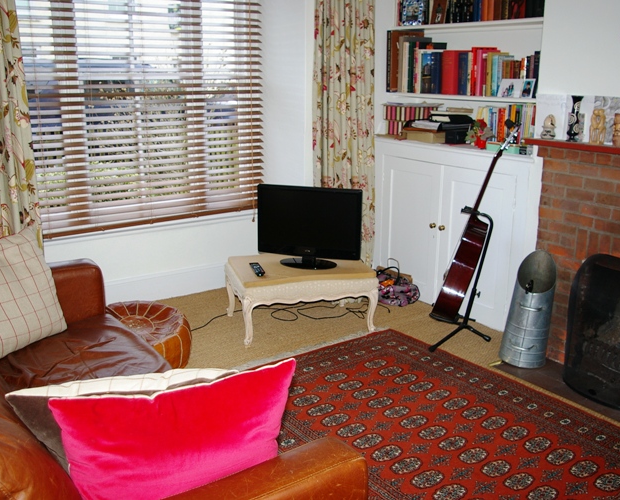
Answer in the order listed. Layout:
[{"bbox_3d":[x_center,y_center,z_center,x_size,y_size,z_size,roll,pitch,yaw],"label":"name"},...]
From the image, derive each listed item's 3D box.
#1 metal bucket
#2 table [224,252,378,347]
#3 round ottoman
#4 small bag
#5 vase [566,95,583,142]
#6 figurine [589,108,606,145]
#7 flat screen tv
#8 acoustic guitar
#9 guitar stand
[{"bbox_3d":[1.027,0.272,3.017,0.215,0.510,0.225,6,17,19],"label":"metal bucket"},{"bbox_3d":[-0.053,0.237,3.477,0.710,0.326,0.500,-4,16,-15],"label":"table"},{"bbox_3d":[-0.796,0.415,2.967,0.500,0.270,0.500,-5,16,-16],"label":"round ottoman"},{"bbox_3d":[0.519,0.195,3.803,0.200,0.220,0.280,-11,19,-34],"label":"small bag"},{"bbox_3d":[1.124,-0.555,2.745,0.060,0.190,0.055,12,20,36],"label":"vase"},{"bbox_3d":[1.191,-0.506,2.664,0.062,0.145,0.045,12,20,37],"label":"figurine"},{"bbox_3d":[-0.005,-0.127,3.405,0.572,0.414,0.190,4,16,15],"label":"flat screen tv"},{"bbox_3d":[0.840,-0.120,3.164,0.125,1.030,0.385,21,21,12],"label":"acoustic guitar"},{"bbox_3d":[0.772,0.121,3.256,0.330,0.670,0.400,5,17,18],"label":"guitar stand"}]

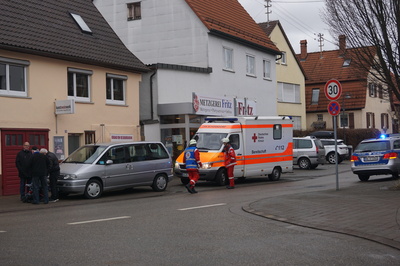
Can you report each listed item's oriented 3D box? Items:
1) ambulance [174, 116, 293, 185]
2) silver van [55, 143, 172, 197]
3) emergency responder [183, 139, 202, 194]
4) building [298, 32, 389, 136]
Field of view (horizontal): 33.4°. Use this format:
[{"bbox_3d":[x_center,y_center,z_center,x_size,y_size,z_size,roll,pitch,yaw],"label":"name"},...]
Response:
[{"bbox_3d":[1.359,0.654,26.451,2.020,2.620,5.720,-3,-2,40],"label":"ambulance"},{"bbox_3d":[-2.979,1.120,21.267,1.830,1.720,4.450,-3,-2,42],"label":"silver van"},{"bbox_3d":[-0.240,1.051,21.137,0.520,1.750,0.550,-3,-2,41],"label":"emergency responder"},{"bbox_3d":[11.694,-3.337,63.830,10.650,10.400,9.700,-2,-2,32],"label":"building"}]

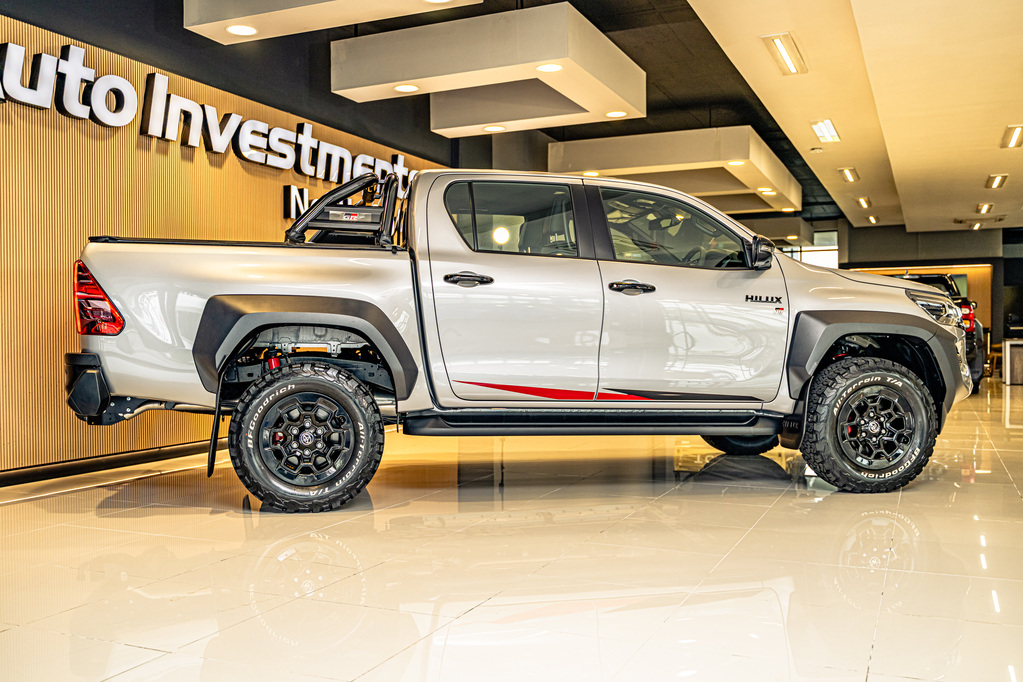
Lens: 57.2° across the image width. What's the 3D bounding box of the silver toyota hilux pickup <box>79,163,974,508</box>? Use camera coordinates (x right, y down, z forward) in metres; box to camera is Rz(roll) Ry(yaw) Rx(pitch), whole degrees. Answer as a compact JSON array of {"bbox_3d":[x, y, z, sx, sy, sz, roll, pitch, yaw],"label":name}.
[{"bbox_3d":[0.235,-0.075,5.920,5.320,1.860,2.040,0,0,-9],"label":"silver toyota hilux pickup"}]

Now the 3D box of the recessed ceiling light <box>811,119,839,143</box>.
[{"bbox_3d":[3.687,-2.473,10.985,0.220,0.070,1.230,0,0,24],"label":"recessed ceiling light"}]

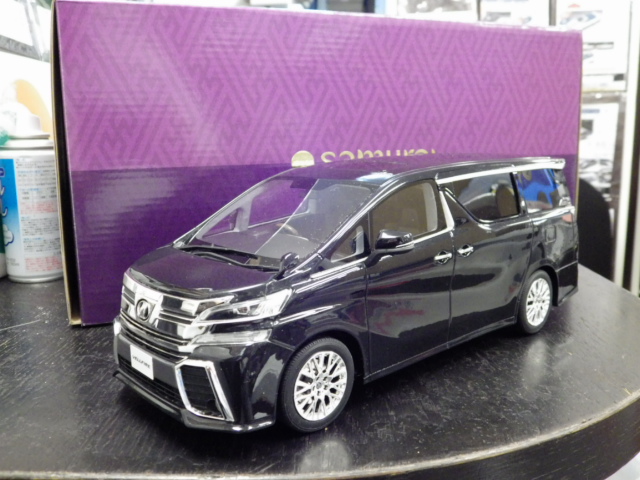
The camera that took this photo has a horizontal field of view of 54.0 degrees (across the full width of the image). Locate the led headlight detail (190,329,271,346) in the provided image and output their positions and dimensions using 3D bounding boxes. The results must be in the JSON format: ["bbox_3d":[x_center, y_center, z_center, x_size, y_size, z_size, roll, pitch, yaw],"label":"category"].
[{"bbox_3d":[-0.032,0.035,0.229,0.029,0.006,0.006,1,12,5],"label":"led headlight detail"}]

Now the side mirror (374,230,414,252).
[{"bbox_3d":[0.030,0.000,0.254,0.011,0.009,0.012,-10,15,-41],"label":"side mirror"}]

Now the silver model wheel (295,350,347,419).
[{"bbox_3d":[-0.002,0.055,0.244,0.028,0.028,0.010,-10,13,-42],"label":"silver model wheel"}]

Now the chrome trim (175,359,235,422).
[{"bbox_3d":[-0.042,0.054,0.229,0.025,0.022,0.006,6,9,26],"label":"chrome trim"}]

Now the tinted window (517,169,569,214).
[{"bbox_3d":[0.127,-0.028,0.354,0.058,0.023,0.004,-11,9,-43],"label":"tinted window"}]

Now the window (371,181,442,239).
[{"bbox_3d":[0.037,-0.013,0.270,0.049,0.024,0.003,-9,0,-40],"label":"window"}]

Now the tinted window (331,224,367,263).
[{"bbox_3d":[0.009,0.000,0.244,0.021,0.013,0.003,-8,0,-36],"label":"tinted window"}]

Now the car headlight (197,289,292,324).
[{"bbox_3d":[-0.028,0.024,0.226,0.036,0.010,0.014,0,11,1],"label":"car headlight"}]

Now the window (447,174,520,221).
[{"bbox_3d":[0.080,-0.021,0.310,0.062,0.023,0.003,-10,0,-42],"label":"window"}]

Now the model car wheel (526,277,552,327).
[{"bbox_3d":[0.119,0.034,0.356,0.028,0.028,0.010,-10,13,-42],"label":"model car wheel"}]

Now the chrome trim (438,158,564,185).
[{"bbox_3d":[0.096,-0.037,0.329,0.130,0.007,0.005,-10,14,-44],"label":"chrome trim"}]

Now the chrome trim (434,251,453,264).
[{"bbox_3d":[0.057,0.008,0.287,0.013,0.005,0.003,-14,15,-40],"label":"chrome trim"}]

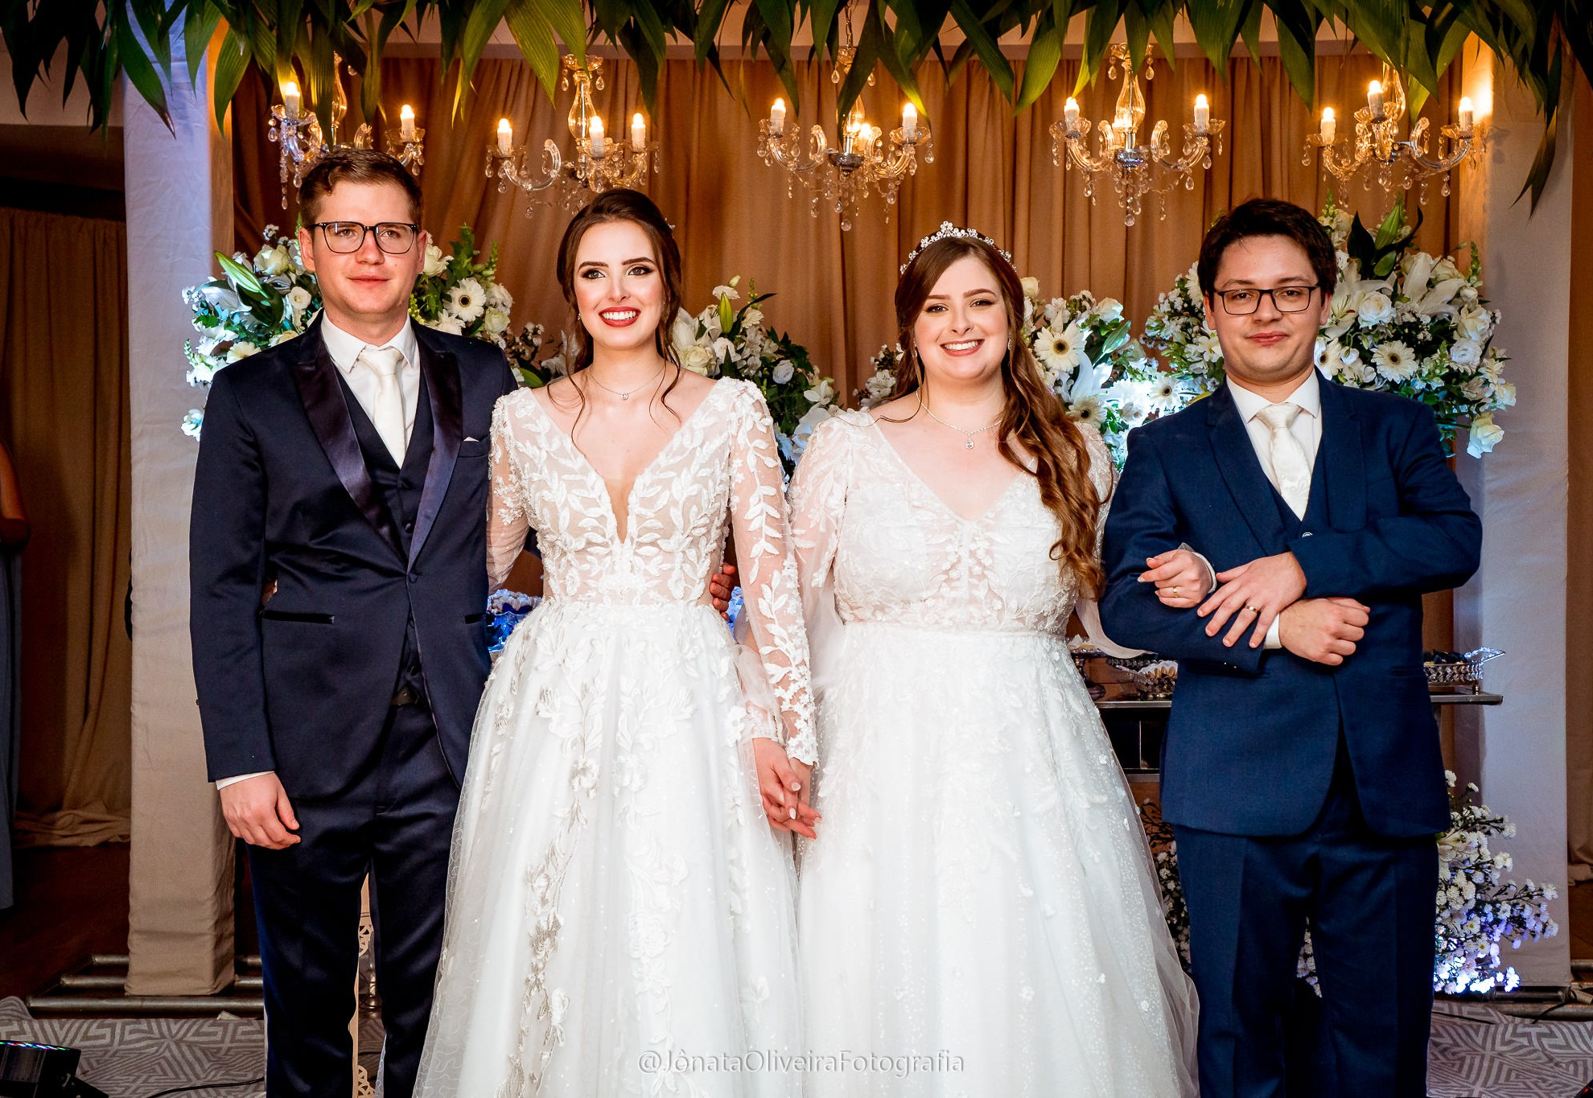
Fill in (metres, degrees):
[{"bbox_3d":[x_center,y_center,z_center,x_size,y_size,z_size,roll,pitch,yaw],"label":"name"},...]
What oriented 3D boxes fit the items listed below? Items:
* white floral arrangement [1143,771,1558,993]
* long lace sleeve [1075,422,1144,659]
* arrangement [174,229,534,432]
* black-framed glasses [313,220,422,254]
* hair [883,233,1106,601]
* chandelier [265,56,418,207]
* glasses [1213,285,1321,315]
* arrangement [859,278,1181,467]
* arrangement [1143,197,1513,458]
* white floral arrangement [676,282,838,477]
[{"bbox_3d":[1.369,0.827,4.750,0.980,0.550,0.550,0,1,0],"label":"white floral arrangement"},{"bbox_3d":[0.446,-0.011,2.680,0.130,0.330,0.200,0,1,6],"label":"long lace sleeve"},{"bbox_3d":[-1.024,-0.495,4.450,0.800,0.520,0.520,0,1,0],"label":"arrangement"},{"bbox_3d":[-0.612,-0.431,2.727,0.142,0.046,0.145,0,1,-16],"label":"black-framed glasses"},{"bbox_3d":[0.286,-0.189,2.710,0.290,0.490,0.270,0,1,5],"label":"hair"},{"bbox_3d":[-1.200,-1.107,5.100,0.420,0.450,0.420,0,1,0],"label":"chandelier"},{"bbox_3d":[0.652,-0.338,2.668,0.144,0.042,0.145,-3,1,13],"label":"glasses"},{"bbox_3d":[0.511,-0.404,4.400,0.720,0.440,0.460,0,1,0],"label":"arrangement"},{"bbox_3d":[1.229,-0.507,4.450,0.820,0.600,0.550,0,1,0],"label":"arrangement"},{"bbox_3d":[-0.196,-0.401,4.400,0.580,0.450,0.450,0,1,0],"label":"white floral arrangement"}]

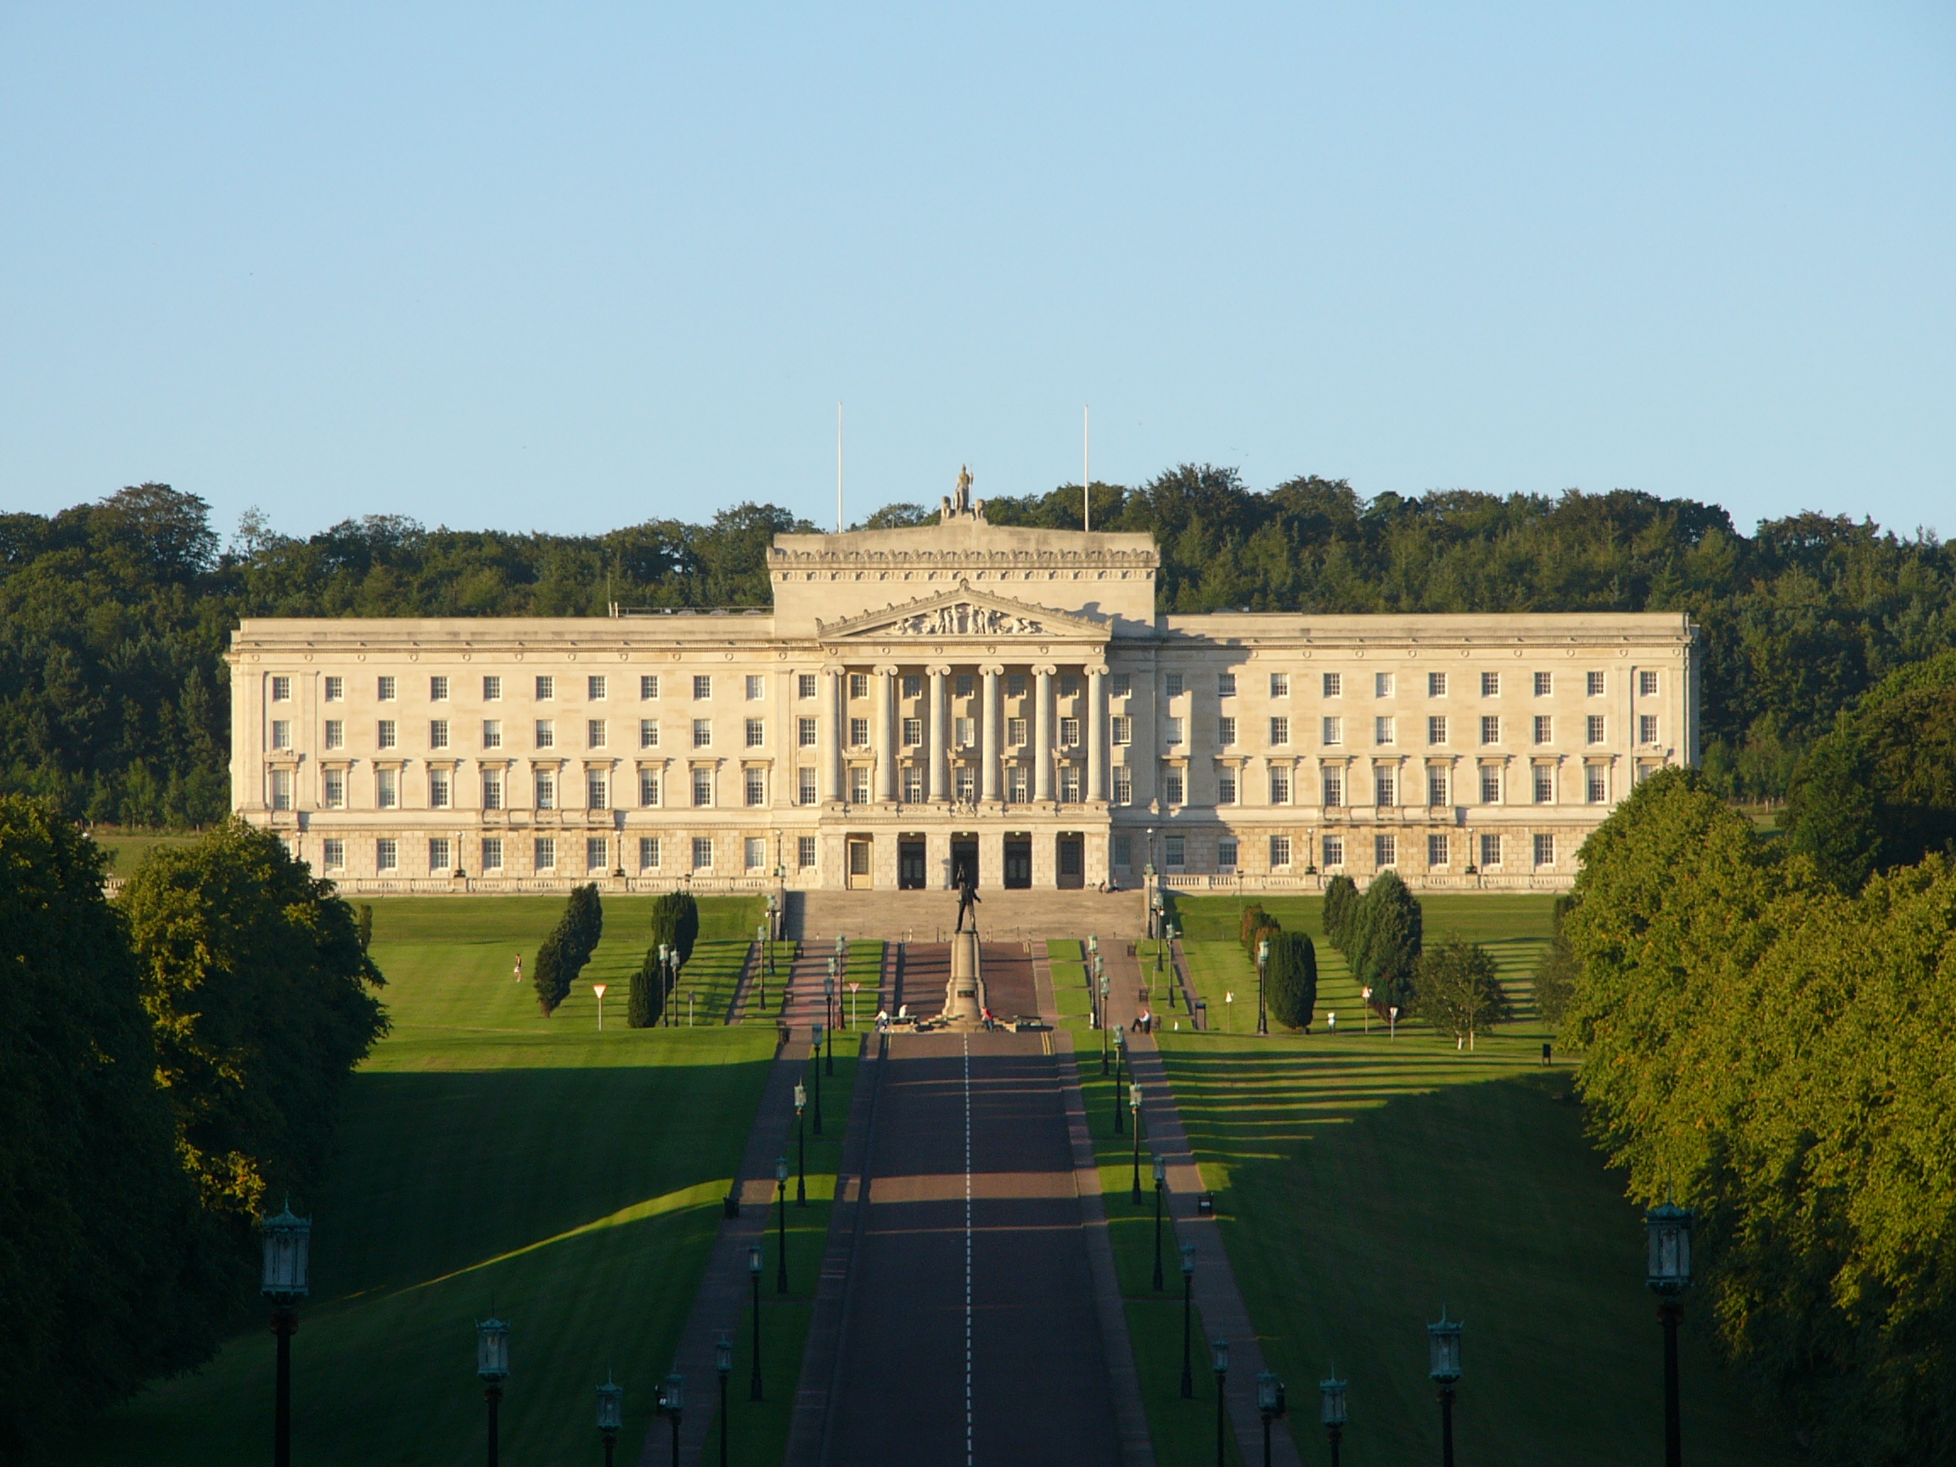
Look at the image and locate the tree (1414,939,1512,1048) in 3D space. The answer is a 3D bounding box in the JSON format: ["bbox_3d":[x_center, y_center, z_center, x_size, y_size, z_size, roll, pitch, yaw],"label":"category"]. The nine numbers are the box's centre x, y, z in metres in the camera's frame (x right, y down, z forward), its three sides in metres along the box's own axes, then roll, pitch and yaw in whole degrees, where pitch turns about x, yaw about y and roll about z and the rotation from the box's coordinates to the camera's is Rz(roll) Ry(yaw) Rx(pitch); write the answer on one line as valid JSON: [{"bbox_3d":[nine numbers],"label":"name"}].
[{"bbox_3d":[27.313,14.605,685.000,5.400,6.400,5.200,0,-4,0],"label":"tree"}]

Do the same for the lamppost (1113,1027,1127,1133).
[{"bbox_3d":[6.732,16.396,575.500,0.500,5.100,0.500,0,-1,0],"label":"lamppost"}]

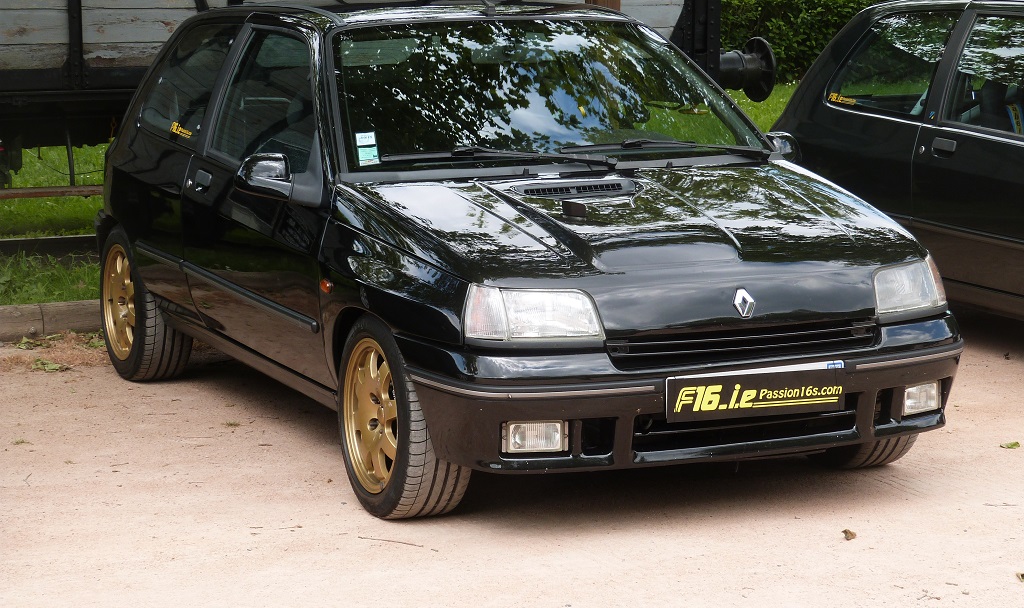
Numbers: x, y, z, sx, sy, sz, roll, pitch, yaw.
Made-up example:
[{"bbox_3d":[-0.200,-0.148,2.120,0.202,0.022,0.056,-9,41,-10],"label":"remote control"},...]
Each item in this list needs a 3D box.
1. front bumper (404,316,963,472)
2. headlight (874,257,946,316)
[{"bbox_3d":[0.524,0.221,6.386,1.620,0.330,0.490,-4,9,-25],"label":"front bumper"},{"bbox_3d":[1.068,-0.049,6.512,0.330,0.140,0.170,-6,10,-33],"label":"headlight"}]

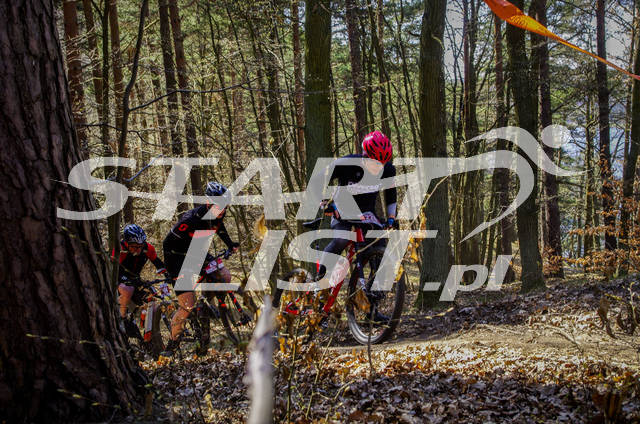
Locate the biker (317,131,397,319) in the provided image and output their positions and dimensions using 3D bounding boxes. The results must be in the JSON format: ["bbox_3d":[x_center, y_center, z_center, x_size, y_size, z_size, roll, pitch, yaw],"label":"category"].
[{"bbox_3d":[0.277,0.098,7.200,0.620,1.480,0.750,-6,6,-33],"label":"biker"}]

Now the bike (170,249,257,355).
[{"bbox_3d":[-1.030,0.931,8.718,0.700,1.060,1.840,-20,1,-32],"label":"bike"}]

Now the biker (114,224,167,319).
[{"bbox_3d":[-1.970,0.730,9.500,0.660,1.240,0.880,-2,1,-34],"label":"biker"}]

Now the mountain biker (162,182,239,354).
[{"bbox_3d":[-1.105,0.527,8.600,0.620,1.580,0.820,-6,6,-33],"label":"mountain biker"}]

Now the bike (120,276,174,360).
[{"bbox_3d":[-1.900,1.160,9.420,0.700,1.060,1.800,-2,-4,-34],"label":"bike"}]

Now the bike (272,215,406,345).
[{"bbox_3d":[0.109,0.562,7.289,0.700,1.060,1.840,10,-16,-30],"label":"bike"}]

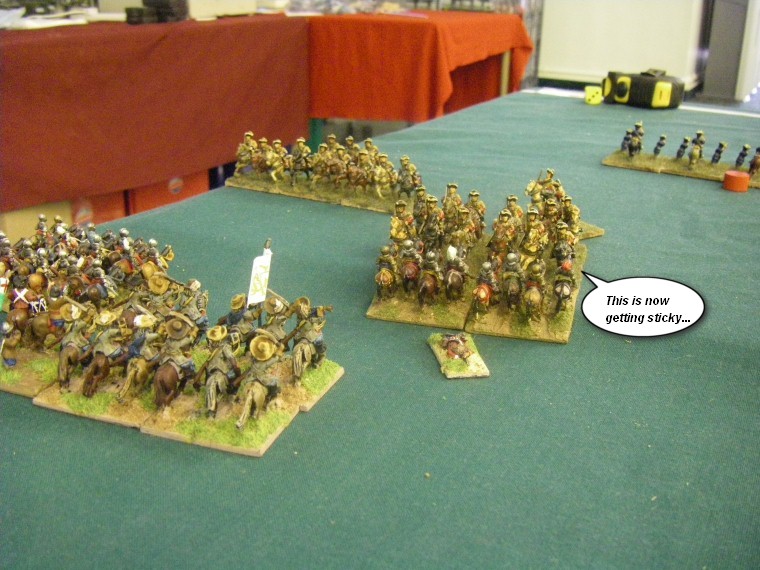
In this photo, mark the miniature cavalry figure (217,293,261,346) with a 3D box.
[{"bbox_3d":[-0.046,0.014,0.287,0.013,0.025,0.025,8,23,18],"label":"miniature cavalry figure"}]

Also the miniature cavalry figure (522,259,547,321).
[{"bbox_3d":[0.062,0.000,0.331,0.011,0.021,0.025,7,23,15],"label":"miniature cavalry figure"}]

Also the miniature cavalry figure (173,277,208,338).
[{"bbox_3d":[-0.065,0.010,0.297,0.013,0.025,0.025,8,23,18],"label":"miniature cavalry figure"}]

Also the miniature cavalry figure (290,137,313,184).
[{"bbox_3d":[-0.049,-0.075,0.506,0.011,0.026,0.025,11,24,24],"label":"miniature cavalry figure"}]

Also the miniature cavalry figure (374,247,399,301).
[{"bbox_3d":[0.004,-0.008,0.348,0.011,0.021,0.025,7,23,15],"label":"miniature cavalry figure"}]

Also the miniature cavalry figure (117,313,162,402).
[{"bbox_3d":[-0.075,0.021,0.269,0.013,0.025,0.025,10,24,21],"label":"miniature cavalry figure"}]

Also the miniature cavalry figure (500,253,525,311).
[{"bbox_3d":[0.055,-0.004,0.340,0.011,0.021,0.025,6,23,13],"label":"miniature cavalry figure"}]

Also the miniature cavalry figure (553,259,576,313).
[{"bbox_3d":[0.074,-0.002,0.336,0.011,0.021,0.025,7,23,15],"label":"miniature cavalry figure"}]

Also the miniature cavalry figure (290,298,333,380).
[{"bbox_3d":[-0.023,0.016,0.282,0.013,0.025,0.025,6,23,13],"label":"miniature cavalry figure"}]

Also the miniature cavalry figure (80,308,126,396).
[{"bbox_3d":[-0.087,0.020,0.272,0.013,0.025,0.025,8,23,18],"label":"miniature cavalry figure"}]

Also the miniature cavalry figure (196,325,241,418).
[{"bbox_3d":[-0.049,0.025,0.261,0.013,0.025,0.025,5,22,10],"label":"miniature cavalry figure"}]

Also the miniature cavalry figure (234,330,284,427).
[{"bbox_3d":[-0.036,0.027,0.255,0.013,0.025,0.025,8,23,18],"label":"miniature cavalry figure"}]

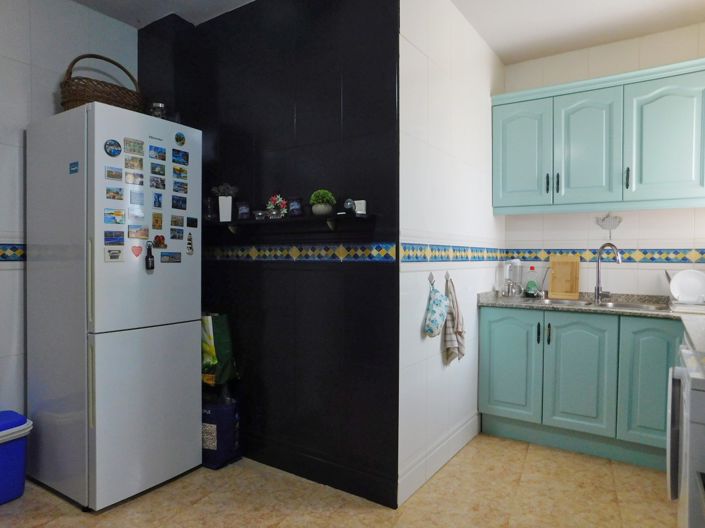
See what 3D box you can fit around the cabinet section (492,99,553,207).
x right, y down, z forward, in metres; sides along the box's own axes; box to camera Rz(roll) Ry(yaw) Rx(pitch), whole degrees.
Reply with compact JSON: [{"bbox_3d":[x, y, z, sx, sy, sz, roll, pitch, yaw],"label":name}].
[{"bbox_3d":[1.256,-0.756,3.354,0.402,0.714,0.322,1,1,34],"label":"cabinet section"}]

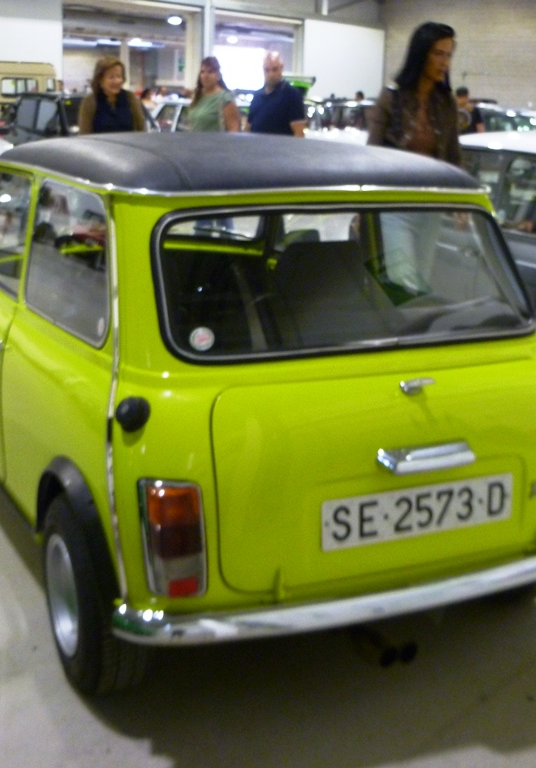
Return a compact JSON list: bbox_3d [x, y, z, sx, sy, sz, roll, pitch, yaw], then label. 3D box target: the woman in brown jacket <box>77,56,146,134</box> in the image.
[{"bbox_3d":[-1.019,-1.230,6.132,0.470,1.690,0.300,-2,16,-14],"label":"woman in brown jacket"}]

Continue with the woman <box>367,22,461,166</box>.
[{"bbox_3d":[0.530,-0.534,3.840,0.450,1.750,0.320,-10,20,-38],"label":"woman"}]

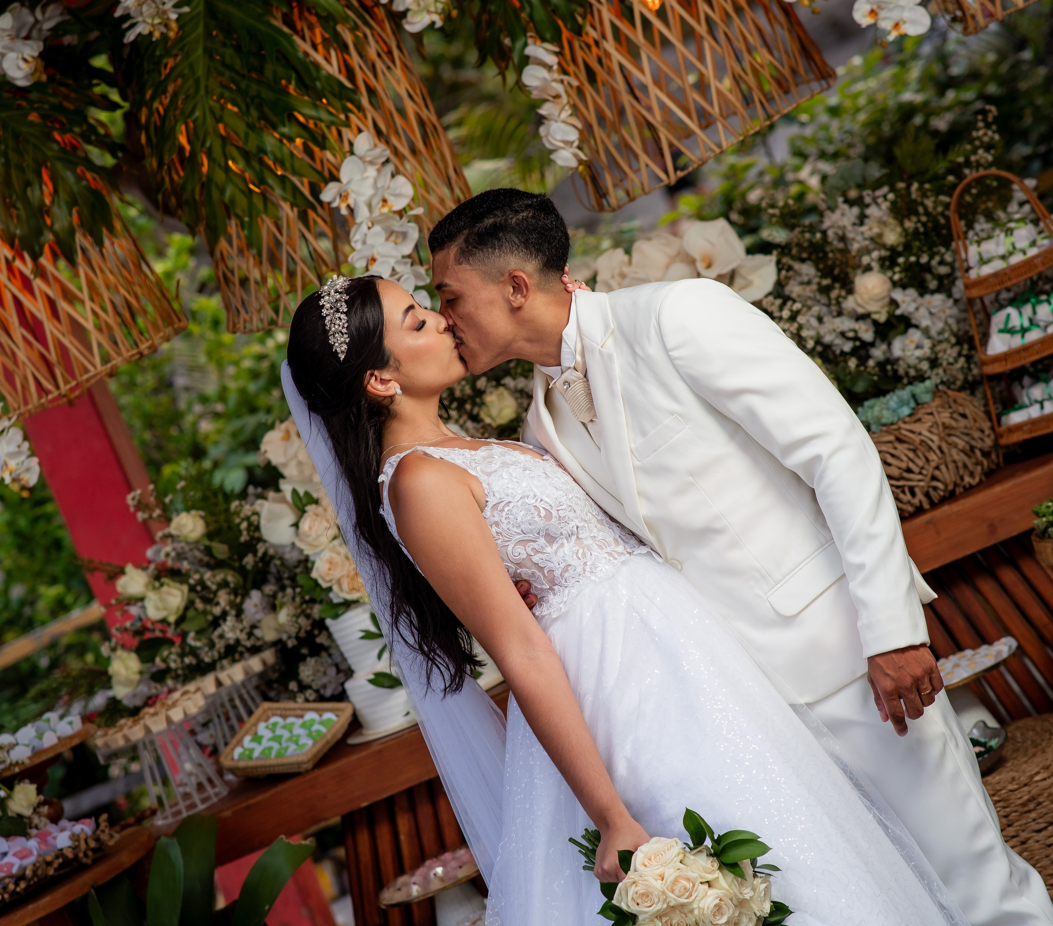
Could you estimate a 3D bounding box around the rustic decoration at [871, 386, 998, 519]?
[{"bbox_3d":[0.649,-0.017,6.050,0.240,0.160,0.200,-22,8,0],"label":"rustic decoration"}]

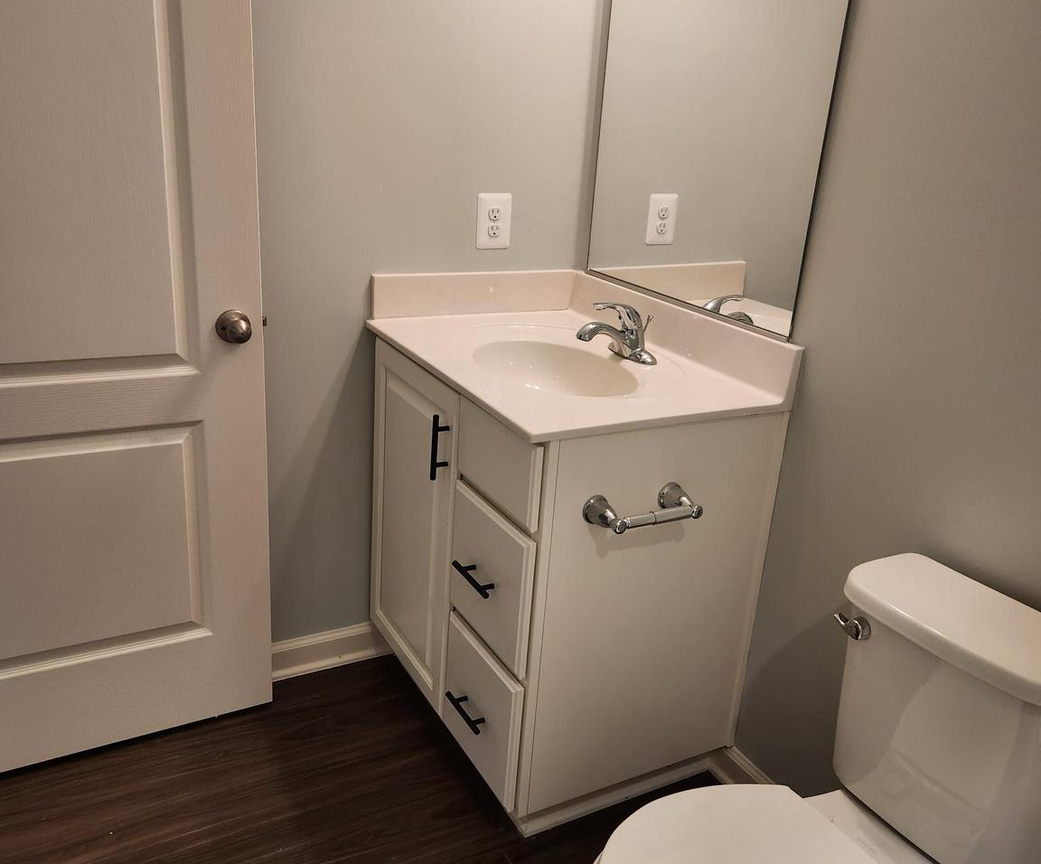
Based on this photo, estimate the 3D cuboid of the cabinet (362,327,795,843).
[{"bbox_3d":[0.060,0.260,2.046,0.543,0.852,0.752,-7,23,-28],"label":"cabinet"}]

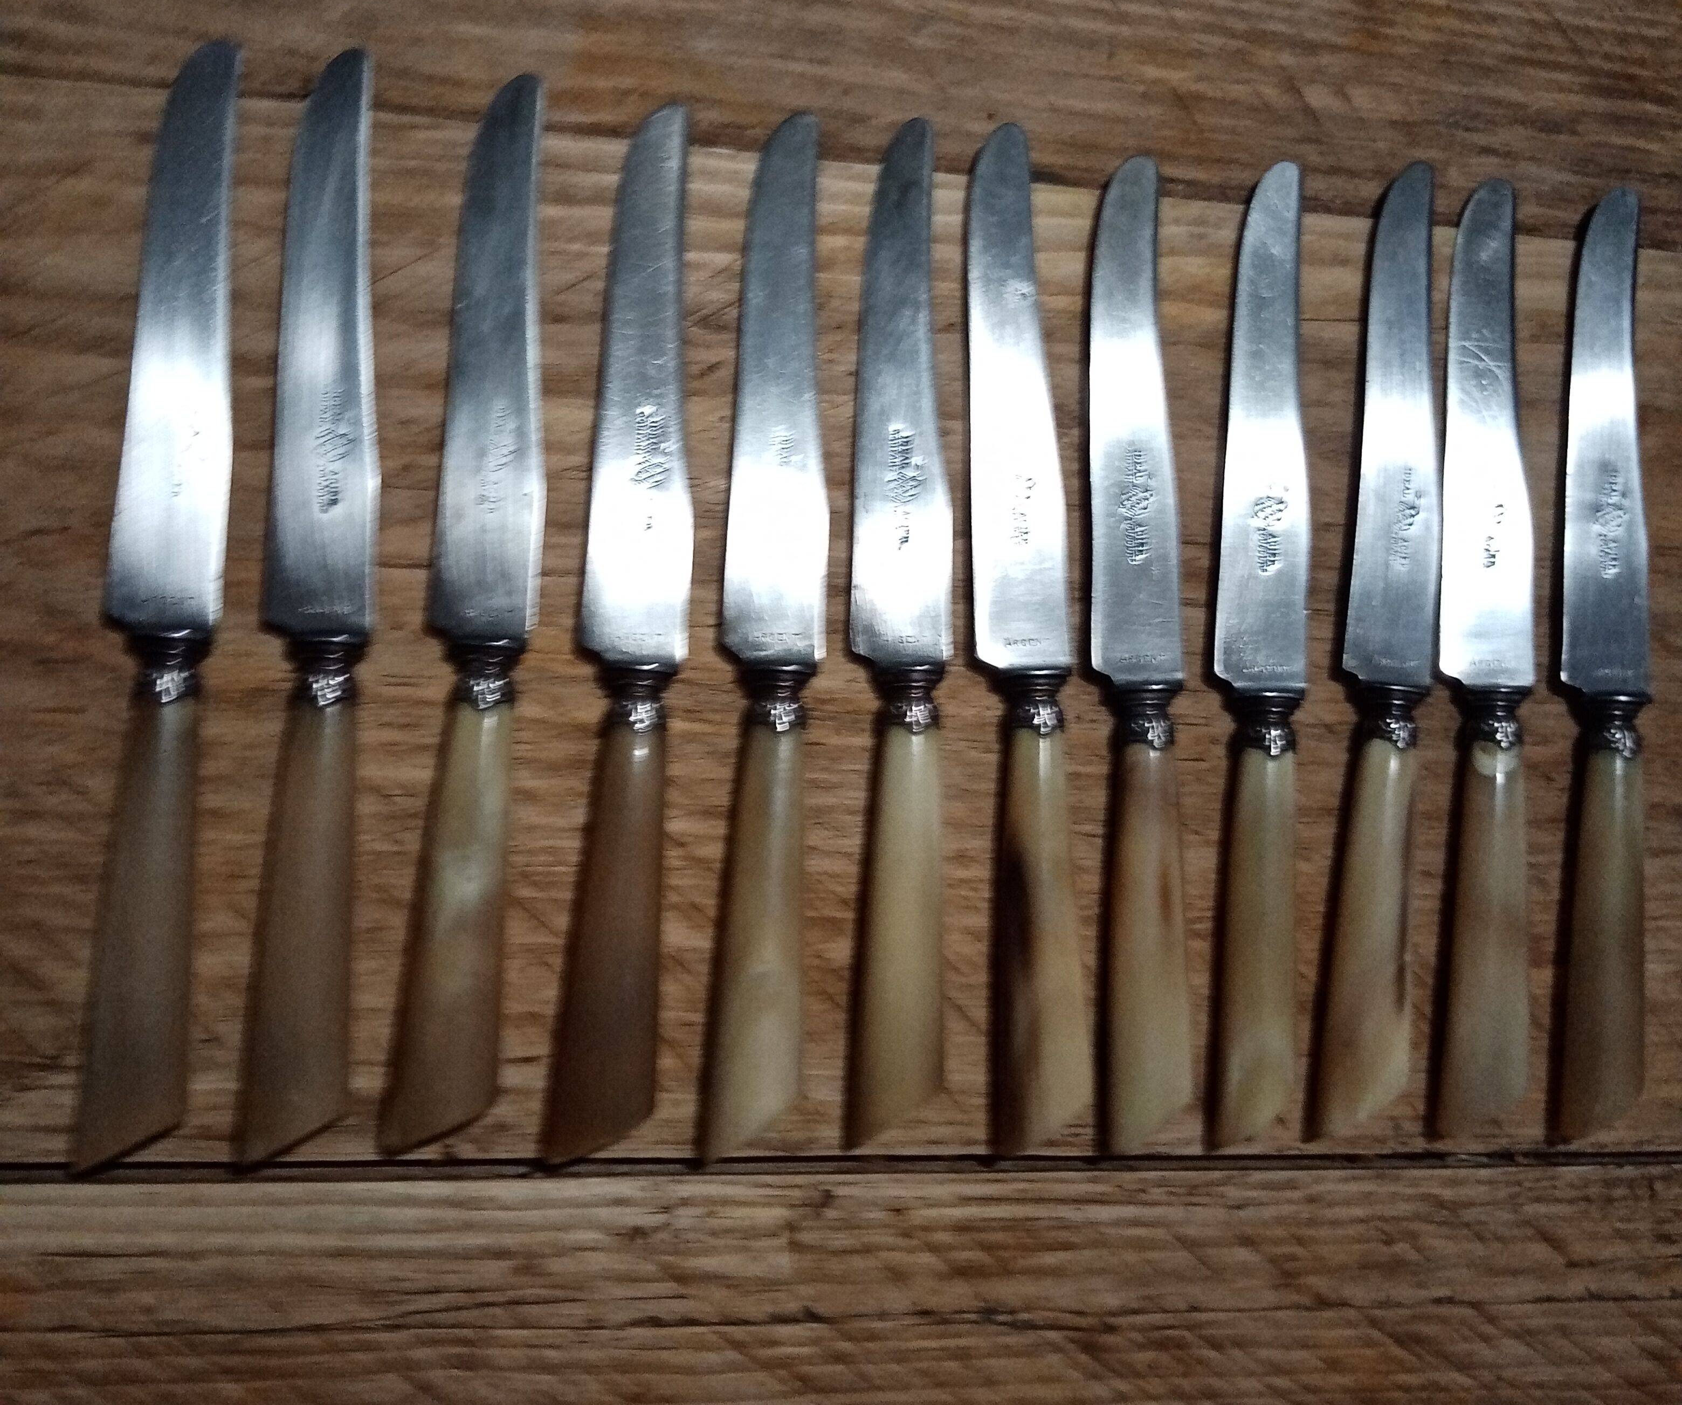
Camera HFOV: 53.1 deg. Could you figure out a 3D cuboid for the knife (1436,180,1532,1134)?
[{"bbox_3d":[0.159,-0.015,0.414,0.026,0.015,0.237,3,85,-11],"label":"knife"}]

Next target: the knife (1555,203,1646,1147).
[{"bbox_3d":[0.191,-0.013,0.421,0.025,0.015,0.239,3,85,-11],"label":"knife"}]

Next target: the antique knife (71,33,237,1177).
[{"bbox_3d":[-0.142,-0.024,0.354,0.023,0.015,0.239,3,85,-11],"label":"antique knife"}]

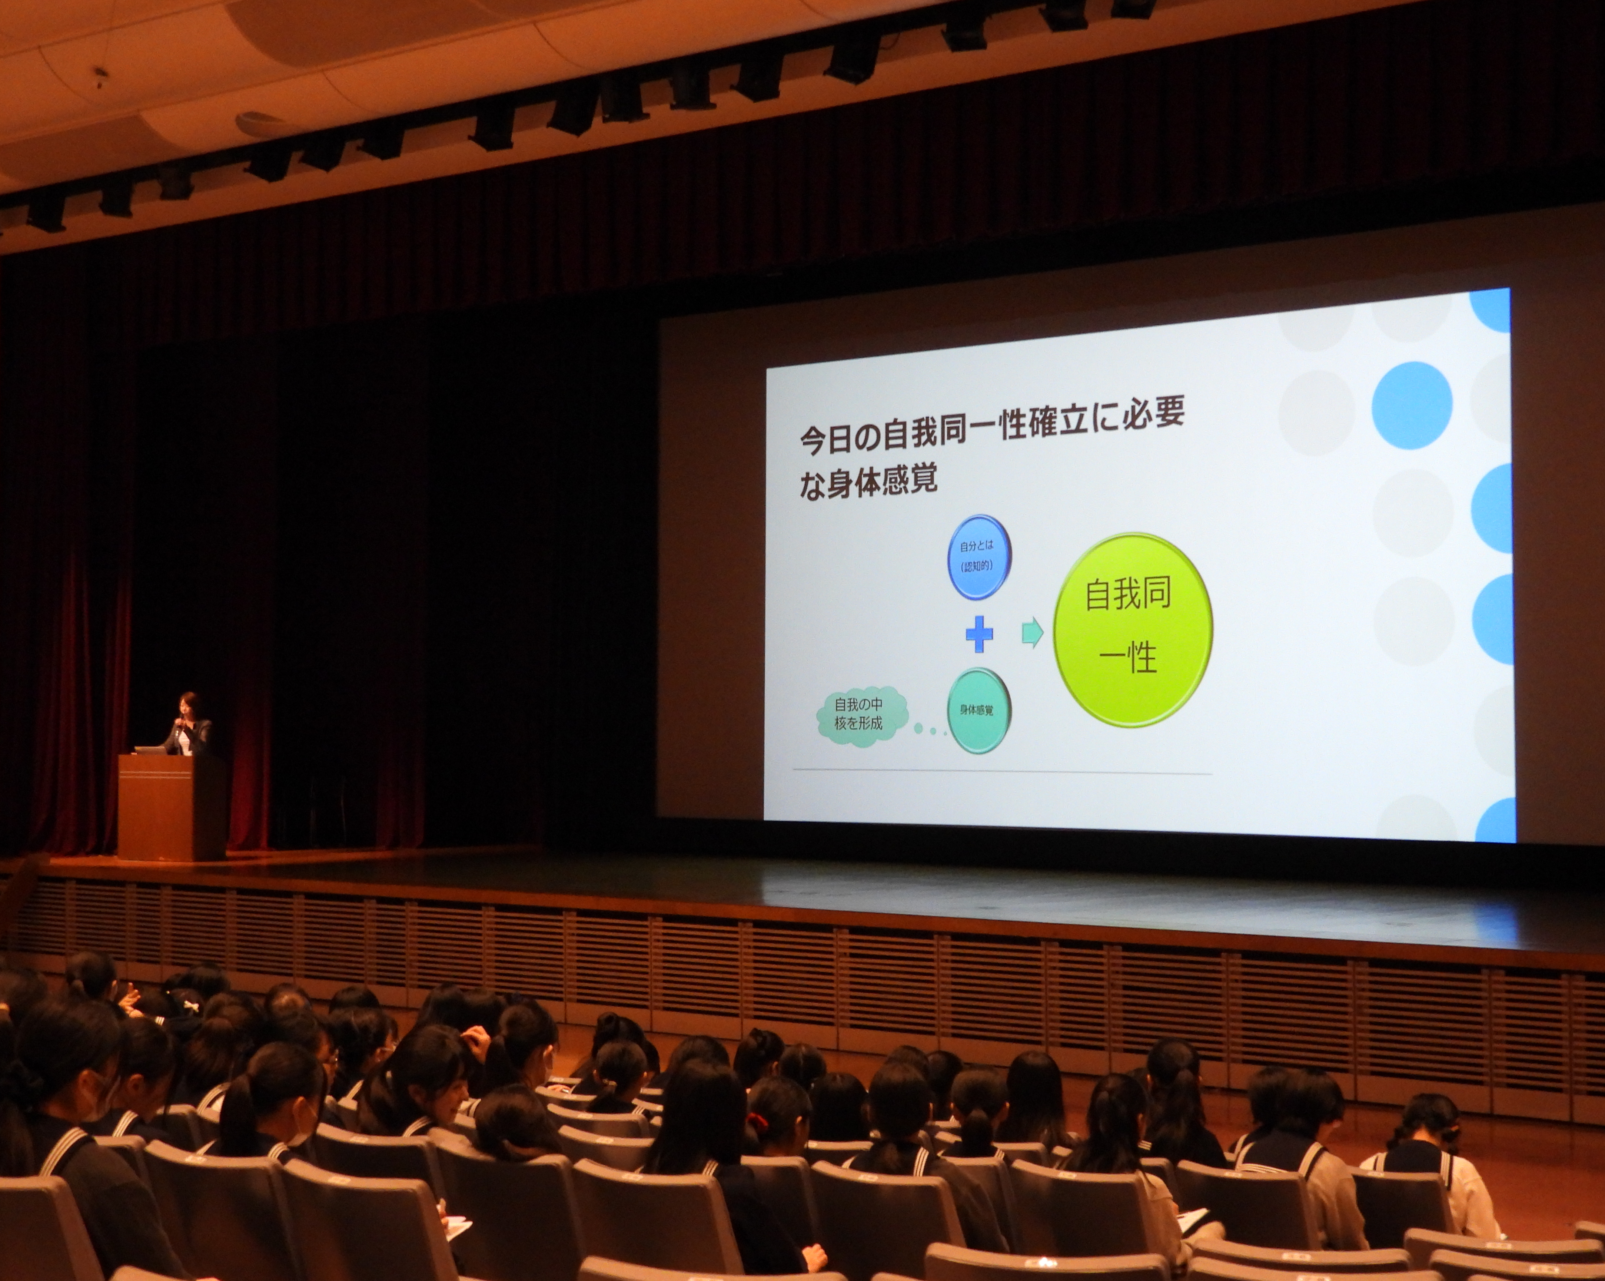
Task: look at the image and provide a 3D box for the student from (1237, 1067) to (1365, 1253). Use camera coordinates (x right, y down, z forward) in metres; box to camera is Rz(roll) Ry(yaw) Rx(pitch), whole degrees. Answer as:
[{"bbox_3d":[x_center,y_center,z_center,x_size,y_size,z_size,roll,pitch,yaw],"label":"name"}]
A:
[{"bbox_3d":[1.820,2.085,9.492,0.470,1.160,0.780,-1,-2,25],"label":"student"}]

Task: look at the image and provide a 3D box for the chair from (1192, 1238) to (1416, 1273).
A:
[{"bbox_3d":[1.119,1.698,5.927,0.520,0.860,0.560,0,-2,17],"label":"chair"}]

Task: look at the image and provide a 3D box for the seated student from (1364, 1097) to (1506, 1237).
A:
[{"bbox_3d":[2.227,2.127,9.529,0.480,1.100,0.760,-2,-3,41],"label":"seated student"}]

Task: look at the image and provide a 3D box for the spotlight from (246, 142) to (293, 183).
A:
[{"bbox_3d":[-4.822,-4.321,24.514,0.310,0.380,0.320,0,36,15],"label":"spotlight"}]

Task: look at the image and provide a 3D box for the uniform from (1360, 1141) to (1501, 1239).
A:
[{"bbox_3d":[2.292,2.067,9.865,0.470,0.520,0.380,-1,-2,28],"label":"uniform"}]

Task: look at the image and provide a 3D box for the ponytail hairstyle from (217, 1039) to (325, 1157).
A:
[{"bbox_3d":[-1.378,1.191,7.050,0.260,0.300,0.190,2,-2,-42],"label":"ponytail hairstyle"}]

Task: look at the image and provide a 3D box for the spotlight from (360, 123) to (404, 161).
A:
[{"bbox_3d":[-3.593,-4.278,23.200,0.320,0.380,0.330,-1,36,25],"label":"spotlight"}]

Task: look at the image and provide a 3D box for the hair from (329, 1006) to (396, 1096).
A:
[{"bbox_3d":[-1.663,1.547,10.200,0.190,0.310,0.230,-1,-2,33],"label":"hair"}]

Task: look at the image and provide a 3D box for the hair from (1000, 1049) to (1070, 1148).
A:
[{"bbox_3d":[0.834,1.634,9.710,0.225,0.340,0.240,-1,-2,39],"label":"hair"}]

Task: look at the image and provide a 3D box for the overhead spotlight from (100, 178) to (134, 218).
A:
[{"bbox_3d":[-6.543,-4.226,25.889,0.310,0.380,0.320,-1,36,25],"label":"overhead spotlight"}]

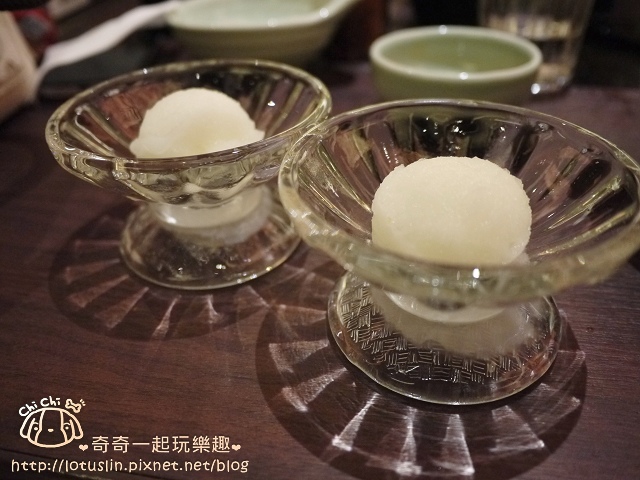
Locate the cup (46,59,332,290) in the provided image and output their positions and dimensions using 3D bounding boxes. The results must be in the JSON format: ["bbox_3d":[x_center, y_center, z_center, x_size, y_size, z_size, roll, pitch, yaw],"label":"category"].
[{"bbox_3d":[-0.048,-0.029,0.218,0.106,0.057,0.106,-2,38,1],"label":"cup"}]

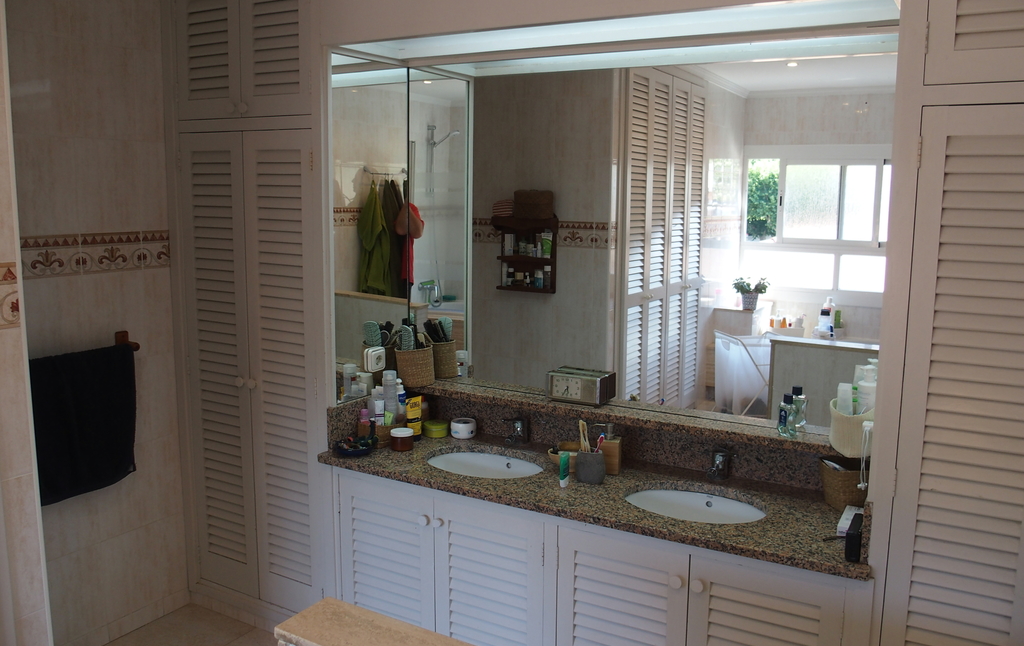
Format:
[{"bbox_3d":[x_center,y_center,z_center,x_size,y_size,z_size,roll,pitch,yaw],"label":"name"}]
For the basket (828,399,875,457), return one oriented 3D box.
[{"bbox_3d":[1.015,0.304,2.422,0.180,0.140,0.190,5,9,30],"label":"basket"}]

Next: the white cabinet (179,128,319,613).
[{"bbox_3d":[-0.910,0.174,3.390,0.700,1.850,0.440,5,9,30],"label":"white cabinet"}]

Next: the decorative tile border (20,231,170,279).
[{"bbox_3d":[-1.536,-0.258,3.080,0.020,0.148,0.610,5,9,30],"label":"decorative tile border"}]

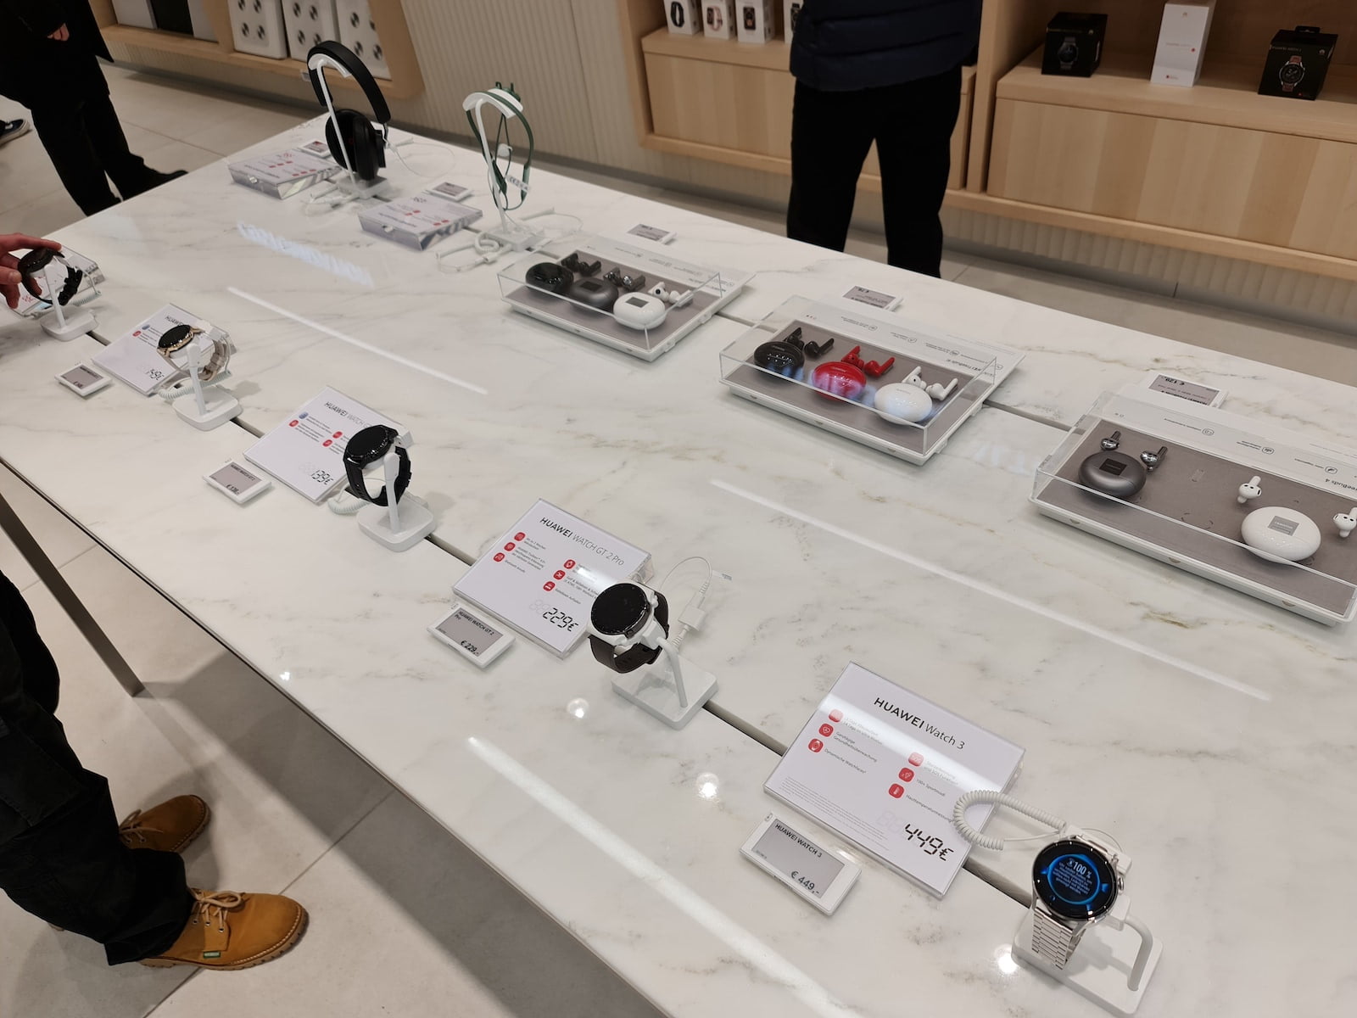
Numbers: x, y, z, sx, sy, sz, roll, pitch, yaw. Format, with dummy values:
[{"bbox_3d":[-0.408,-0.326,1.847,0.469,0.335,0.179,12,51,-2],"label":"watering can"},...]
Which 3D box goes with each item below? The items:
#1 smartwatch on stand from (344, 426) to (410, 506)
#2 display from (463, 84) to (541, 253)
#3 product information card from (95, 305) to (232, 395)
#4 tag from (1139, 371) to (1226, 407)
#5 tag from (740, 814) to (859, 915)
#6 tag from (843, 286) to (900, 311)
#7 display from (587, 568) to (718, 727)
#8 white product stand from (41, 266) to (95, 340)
[{"bbox_3d":[-0.300,-0.042,0.981,0.047,0.074,0.055,26,65,31],"label":"smartwatch on stand"},{"bbox_3d":[-0.240,-0.496,1.403,0.105,0.220,0.100,26,52,31],"label":"display"},{"bbox_3d":[-0.688,-0.213,1.302,0.146,0.028,0.127,26,52,31],"label":"product information card"},{"bbox_3d":[0.534,-0.123,1.039,0.077,0.011,0.038,26,52,31],"label":"tag"},{"bbox_3d":[0.087,0.253,0.699,0.077,0.011,0.038,26,52,31],"label":"tag"},{"bbox_3d":[0.237,-0.261,1.223,0.077,0.016,0.040,26,52,31],"label":"tag"},{"bbox_3d":[-0.021,0.113,0.793,0.084,0.111,0.072,26,52,31],"label":"display"},{"bbox_3d":[-0.882,-0.300,1.383,0.077,0.101,0.056,26,52,31],"label":"white product stand"}]

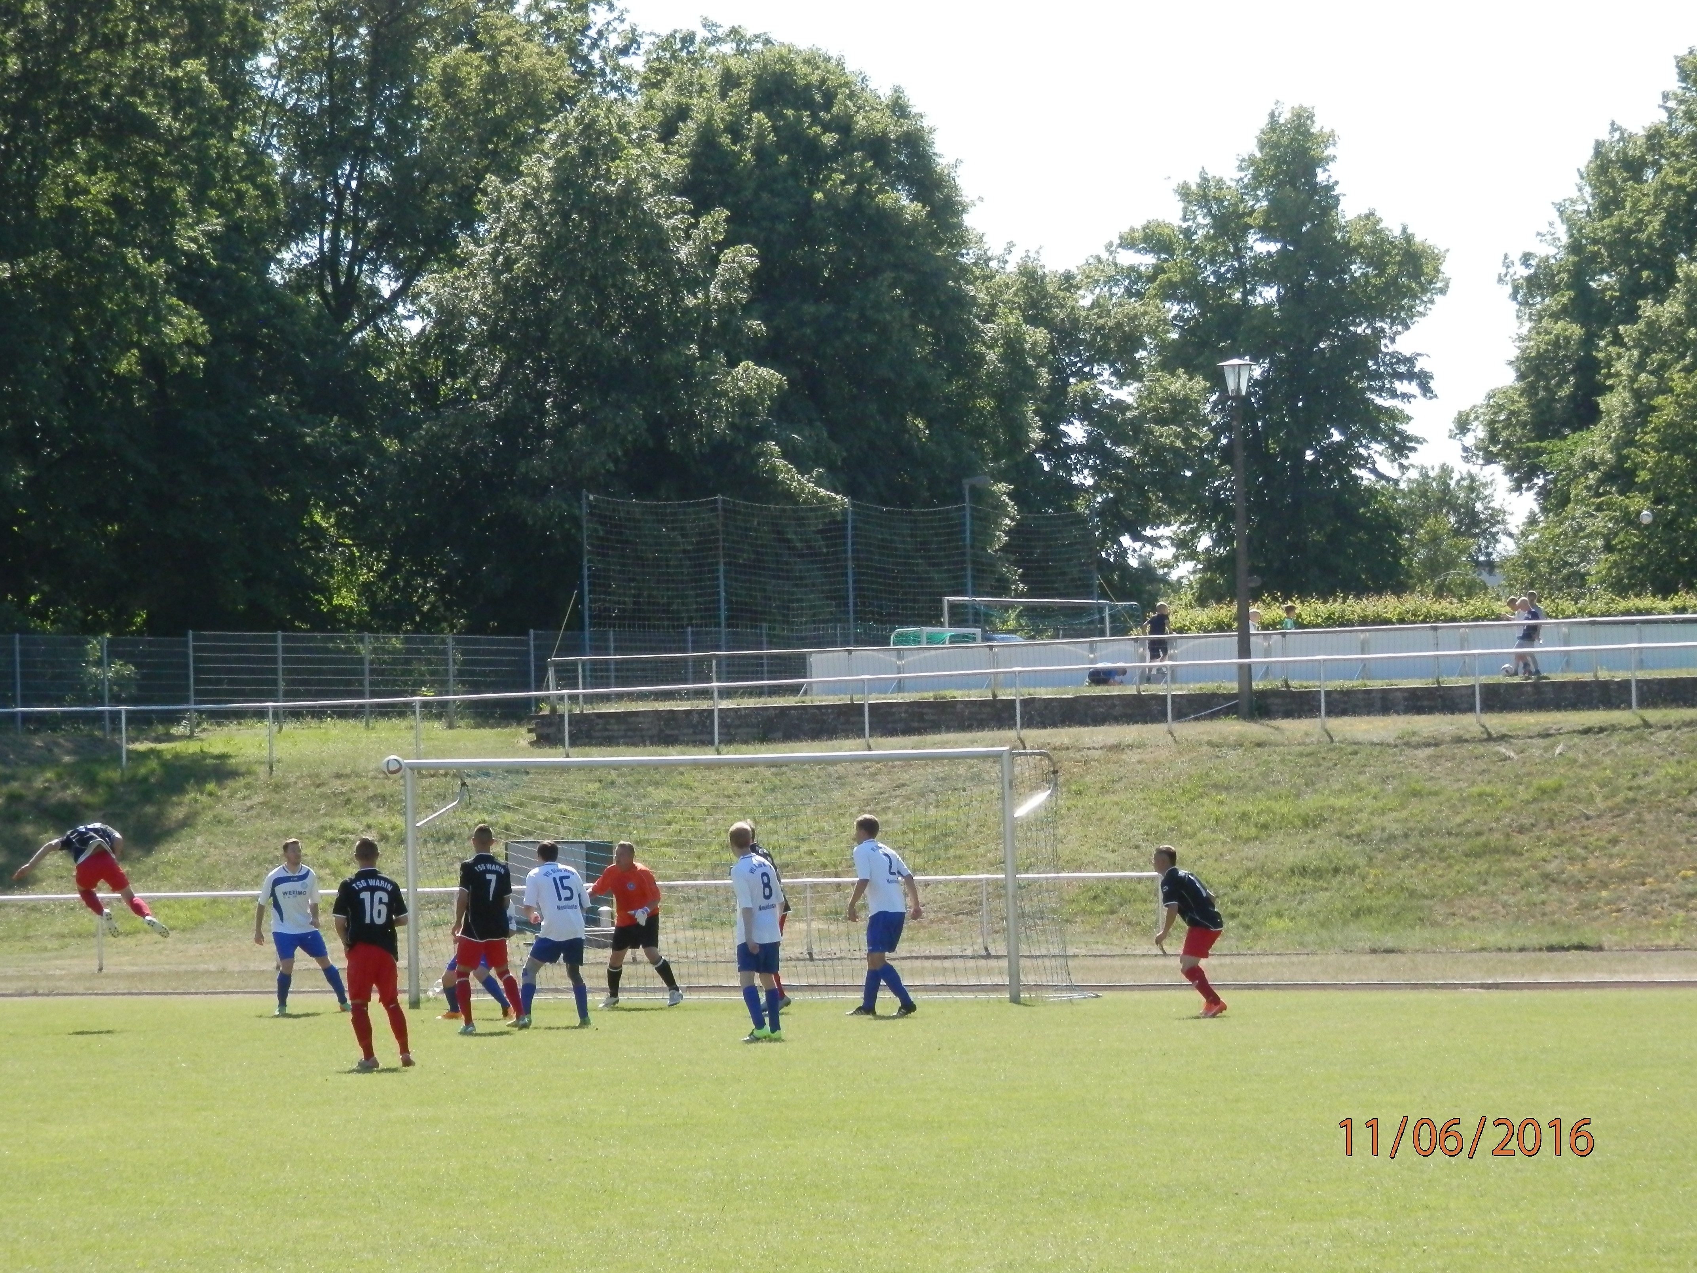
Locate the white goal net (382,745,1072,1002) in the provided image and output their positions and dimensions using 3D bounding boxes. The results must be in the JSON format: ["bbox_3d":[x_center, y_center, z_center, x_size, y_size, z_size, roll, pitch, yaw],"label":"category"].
[{"bbox_3d":[-1.054,2.501,77.932,7.560,2.560,1.650,-2,-2,33],"label":"white goal net"}]

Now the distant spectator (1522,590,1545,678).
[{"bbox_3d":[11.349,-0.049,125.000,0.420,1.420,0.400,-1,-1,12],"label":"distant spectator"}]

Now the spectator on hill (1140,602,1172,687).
[{"bbox_3d":[5.247,0.107,128.500,0.420,1.380,0.500,0,-2,-41],"label":"spectator on hill"}]

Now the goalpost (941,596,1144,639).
[{"bbox_3d":[4.855,0.376,177.734,1.500,2.550,7.530,-2,-2,32],"label":"goalpost"}]

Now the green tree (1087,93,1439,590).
[{"bbox_3d":[9.915,-5.176,177.813,8.900,14.630,8.630,-1,-1,0],"label":"green tree"}]

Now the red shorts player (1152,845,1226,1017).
[{"bbox_3d":[3.043,2.624,67.300,0.620,1.530,0.540,-2,-1,30],"label":"red shorts player"}]

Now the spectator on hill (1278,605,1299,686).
[{"bbox_3d":[7.707,0.156,132.000,0.300,1.420,0.400,-2,-1,15],"label":"spectator on hill"}]

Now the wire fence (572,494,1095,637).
[{"bbox_3d":[0.133,-0.565,149.206,0.150,4.200,17.657,-2,-1,35],"label":"wire fence"}]

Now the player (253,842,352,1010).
[{"bbox_3d":[-5.433,2.881,75.000,0.880,1.750,0.480,-1,-1,-9],"label":"player"}]

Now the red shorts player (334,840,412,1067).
[{"bbox_3d":[-3.780,2.505,59.800,0.640,1.820,0.450,-1,-1,3],"label":"red shorts player"}]

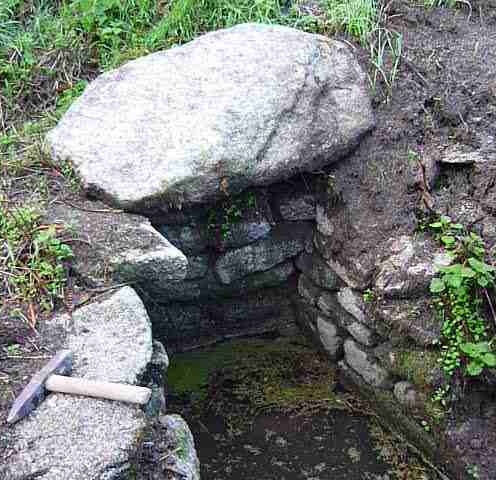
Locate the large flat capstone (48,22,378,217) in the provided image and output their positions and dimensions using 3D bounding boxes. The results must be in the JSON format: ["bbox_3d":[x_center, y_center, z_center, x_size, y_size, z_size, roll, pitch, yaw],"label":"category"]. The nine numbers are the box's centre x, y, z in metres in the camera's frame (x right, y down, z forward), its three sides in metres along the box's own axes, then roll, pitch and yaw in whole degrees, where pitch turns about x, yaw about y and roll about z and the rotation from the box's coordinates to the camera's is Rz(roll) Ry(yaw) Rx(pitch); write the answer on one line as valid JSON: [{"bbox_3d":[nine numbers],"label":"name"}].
[{"bbox_3d":[-0.111,-0.468,2.220,1.160,0.280,0.760,-15,52,-12],"label":"large flat capstone"}]

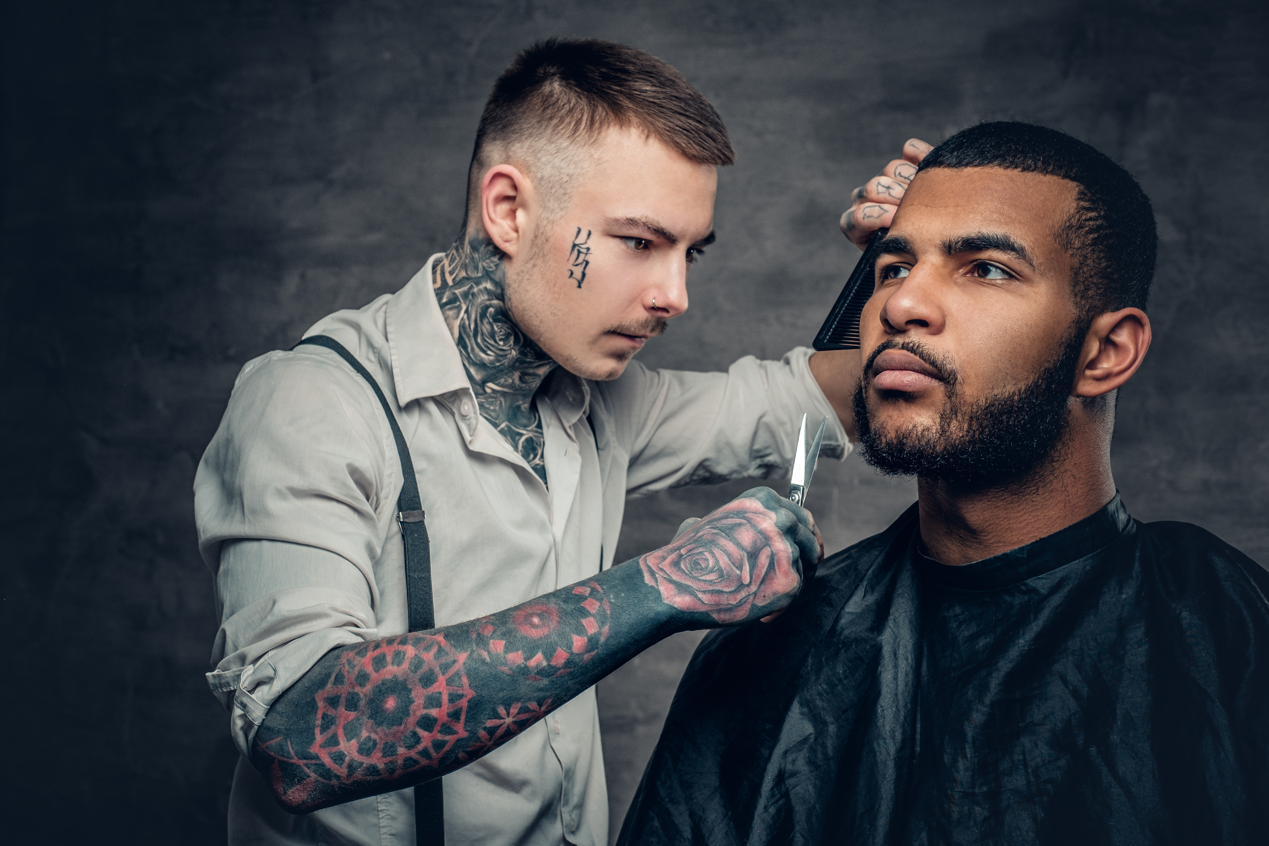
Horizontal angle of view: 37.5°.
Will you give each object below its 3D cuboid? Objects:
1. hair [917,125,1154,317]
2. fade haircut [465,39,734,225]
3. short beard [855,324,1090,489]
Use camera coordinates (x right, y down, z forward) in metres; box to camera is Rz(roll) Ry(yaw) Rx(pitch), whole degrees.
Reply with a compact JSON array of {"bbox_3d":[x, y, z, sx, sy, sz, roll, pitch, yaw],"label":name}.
[{"bbox_3d":[0.245,-0.116,1.212,0.166,0.155,0.202,4,-7,40],"label":"hair"},{"bbox_3d":[-0.020,-0.202,1.382,0.216,0.171,0.162,32,16,30],"label":"fade haircut"},{"bbox_3d":[0.189,-0.015,1.154,0.148,0.115,0.110,4,-7,40],"label":"short beard"}]

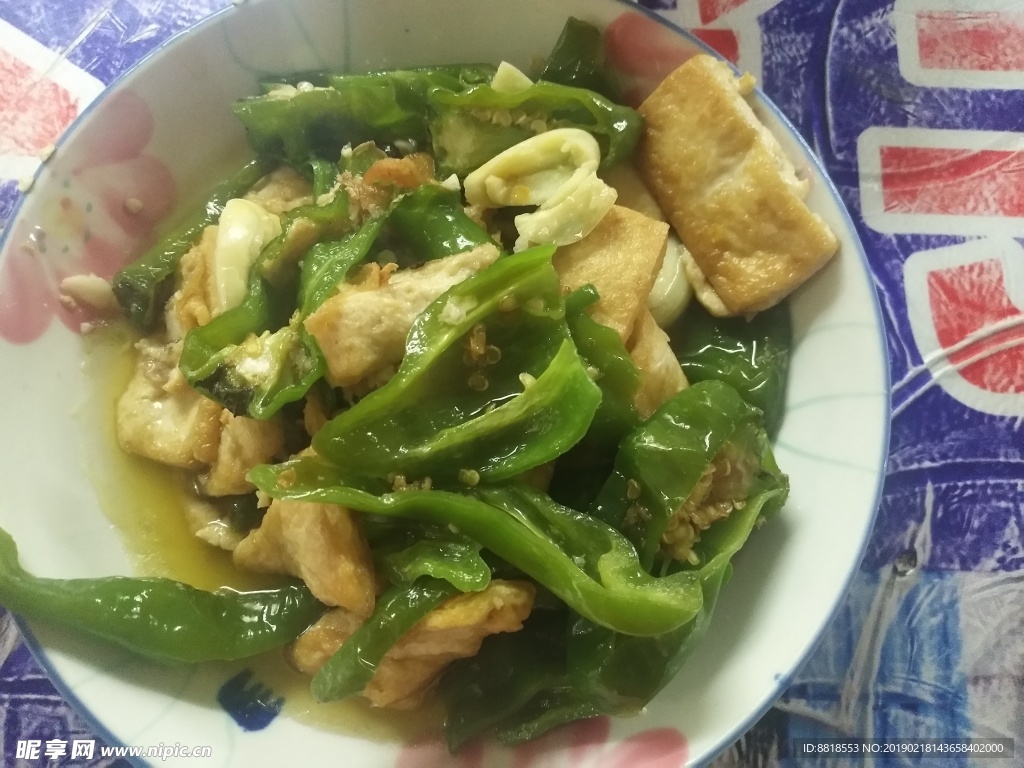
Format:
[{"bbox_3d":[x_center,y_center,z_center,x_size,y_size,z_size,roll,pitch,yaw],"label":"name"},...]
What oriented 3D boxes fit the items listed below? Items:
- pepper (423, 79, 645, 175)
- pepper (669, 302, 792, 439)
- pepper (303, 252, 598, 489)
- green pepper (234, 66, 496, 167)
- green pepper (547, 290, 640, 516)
[{"bbox_3d":[0.007,-0.079,0.239,0.065,0.026,0.027,5,77,1],"label":"pepper"},{"bbox_3d":[0.065,-0.005,0.236,0.040,0.020,0.046,-7,77,-2],"label":"pepper"},{"bbox_3d":[-0.012,-0.003,0.216,0.080,0.030,0.045,-31,79,-7],"label":"pepper"},{"bbox_3d":[-0.048,-0.087,0.248,0.081,0.024,0.027,-4,77,-1],"label":"green pepper"},{"bbox_3d":[0.023,0.003,0.230,0.029,0.023,0.065,-4,77,-1],"label":"green pepper"}]

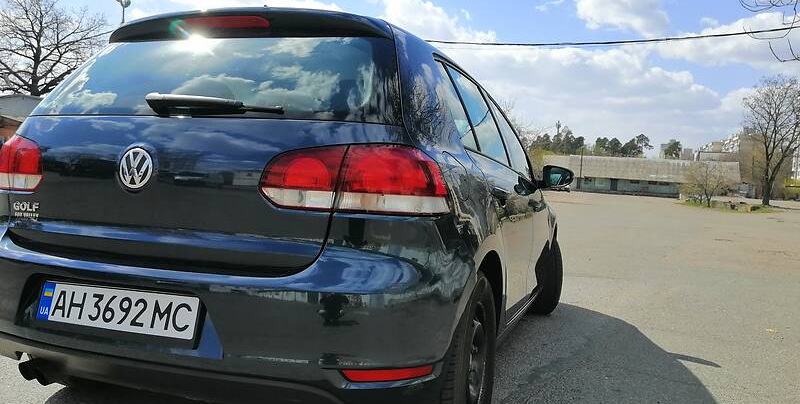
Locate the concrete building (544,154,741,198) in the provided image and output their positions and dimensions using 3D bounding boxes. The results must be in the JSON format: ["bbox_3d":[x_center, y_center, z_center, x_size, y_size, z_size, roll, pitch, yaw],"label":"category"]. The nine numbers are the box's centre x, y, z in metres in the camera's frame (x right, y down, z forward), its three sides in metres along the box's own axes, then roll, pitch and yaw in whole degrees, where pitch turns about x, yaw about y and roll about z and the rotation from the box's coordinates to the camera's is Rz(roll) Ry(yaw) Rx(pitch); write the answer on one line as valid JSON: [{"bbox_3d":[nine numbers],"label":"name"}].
[{"bbox_3d":[37.014,-3.627,91.419,29.000,5.800,11.000,4,2,39],"label":"concrete building"}]

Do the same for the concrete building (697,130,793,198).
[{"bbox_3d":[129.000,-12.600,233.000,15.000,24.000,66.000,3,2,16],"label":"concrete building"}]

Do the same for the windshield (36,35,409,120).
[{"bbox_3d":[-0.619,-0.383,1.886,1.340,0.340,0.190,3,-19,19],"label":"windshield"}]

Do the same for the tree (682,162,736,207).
[{"bbox_3d":[25.238,-1.427,49.000,4.200,3.600,4.000,4,2,30],"label":"tree"}]

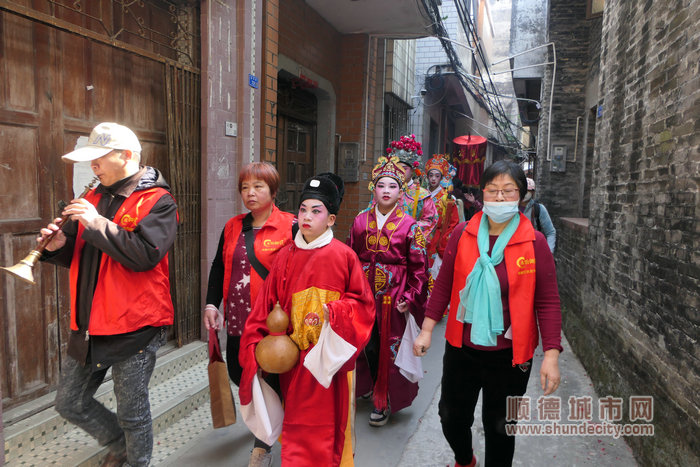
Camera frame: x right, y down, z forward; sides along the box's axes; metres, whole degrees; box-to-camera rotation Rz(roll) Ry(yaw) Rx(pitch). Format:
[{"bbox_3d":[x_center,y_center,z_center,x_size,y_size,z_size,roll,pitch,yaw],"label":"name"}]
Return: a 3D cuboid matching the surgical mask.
[{"bbox_3d":[0.581,-0.084,1.790,0.145,0.090,0.075,4,7,17],"label":"surgical mask"}]

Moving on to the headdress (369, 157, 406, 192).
[{"bbox_3d":[0.214,-0.333,2.630,0.215,0.205,0.210,3,7,12],"label":"headdress"}]

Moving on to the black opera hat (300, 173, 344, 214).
[{"bbox_3d":[-0.116,-0.163,1.900,0.175,0.170,0.205,6,8,30],"label":"black opera hat"}]

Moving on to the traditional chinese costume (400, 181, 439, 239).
[{"bbox_3d":[0.343,0.273,3.440,0.540,1.270,0.400,5,7,22],"label":"traditional chinese costume"}]

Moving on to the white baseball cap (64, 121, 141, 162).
[{"bbox_3d":[-0.944,-0.347,1.780,0.180,0.145,0.270,7,9,38],"label":"white baseball cap"}]

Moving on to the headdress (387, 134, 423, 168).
[{"bbox_3d":[0.395,-0.590,3.380,0.265,0.260,0.250,4,7,20],"label":"headdress"}]

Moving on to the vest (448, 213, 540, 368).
[{"bbox_3d":[0.570,0.213,1.880,0.375,0.610,0.260,5,7,22],"label":"vest"}]

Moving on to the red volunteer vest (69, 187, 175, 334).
[{"bbox_3d":[-0.916,0.108,1.870,0.410,0.590,0.290,6,8,30],"label":"red volunteer vest"}]

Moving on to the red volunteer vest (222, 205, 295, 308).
[{"bbox_3d":[-0.433,0.165,2.260,0.390,0.620,0.270,4,7,14],"label":"red volunteer vest"}]

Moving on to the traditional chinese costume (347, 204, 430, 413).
[{"bbox_3d":[0.221,0.425,2.680,0.450,1.170,0.370,4,7,18],"label":"traditional chinese costume"}]

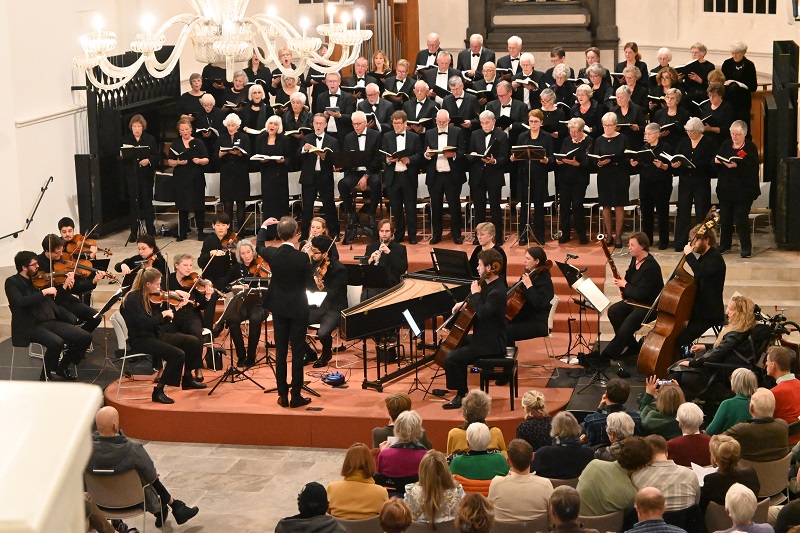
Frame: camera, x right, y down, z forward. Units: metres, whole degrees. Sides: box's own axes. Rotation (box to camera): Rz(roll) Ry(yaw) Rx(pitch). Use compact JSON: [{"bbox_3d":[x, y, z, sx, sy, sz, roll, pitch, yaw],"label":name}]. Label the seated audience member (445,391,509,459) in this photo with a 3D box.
[{"bbox_3d":[0.576,1.469,12.535,0.460,1.250,0.800,-1,10,5],"label":"seated audience member"}]

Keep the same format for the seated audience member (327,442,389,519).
[{"bbox_3d":[-0.253,1.773,11.379,0.470,1.270,0.760,-1,9,5],"label":"seated audience member"}]

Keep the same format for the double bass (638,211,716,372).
[{"bbox_3d":[2.741,0.325,16.235,0.380,1.802,0.650,21,11,19],"label":"double bass"}]

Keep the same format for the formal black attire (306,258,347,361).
[{"bbox_3d":[-0.796,0.446,17.800,0.500,1.050,0.700,3,10,27],"label":"formal black attire"}]

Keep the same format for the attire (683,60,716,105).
[{"bbox_3d":[4.320,-2.292,23.909,0.480,1.320,0.400,4,11,30],"label":"attire"}]

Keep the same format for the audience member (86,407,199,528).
[{"bbox_3d":[-1.937,1.569,12.450,0.620,1.240,0.970,2,10,19],"label":"audience member"}]

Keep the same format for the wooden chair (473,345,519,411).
[{"bbox_3d":[0.935,1.068,15.833,0.320,0.480,0.530,0,9,8],"label":"wooden chair"}]

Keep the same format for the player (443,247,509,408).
[{"bbox_3d":[0.692,0.568,15.475,0.680,1.440,0.530,2,10,19],"label":"player"}]

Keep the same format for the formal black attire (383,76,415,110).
[{"bbox_3d":[-0.030,-1.971,23.529,0.520,1.450,0.400,0,9,10],"label":"formal black attire"}]

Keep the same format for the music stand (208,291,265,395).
[{"bbox_3d":[-1.646,0.707,16.541,0.520,0.973,0.520,2,10,17],"label":"music stand"}]

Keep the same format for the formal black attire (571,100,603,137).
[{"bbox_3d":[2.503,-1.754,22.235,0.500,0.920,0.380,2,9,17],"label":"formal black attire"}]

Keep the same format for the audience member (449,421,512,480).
[{"bbox_3d":[0.531,1.621,11.490,0.450,1.220,0.800,-2,9,-3],"label":"audience member"}]

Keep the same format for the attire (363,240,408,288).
[{"bbox_3d":[-0.180,0.273,18.626,0.520,1.080,0.780,1,10,11],"label":"attire"}]

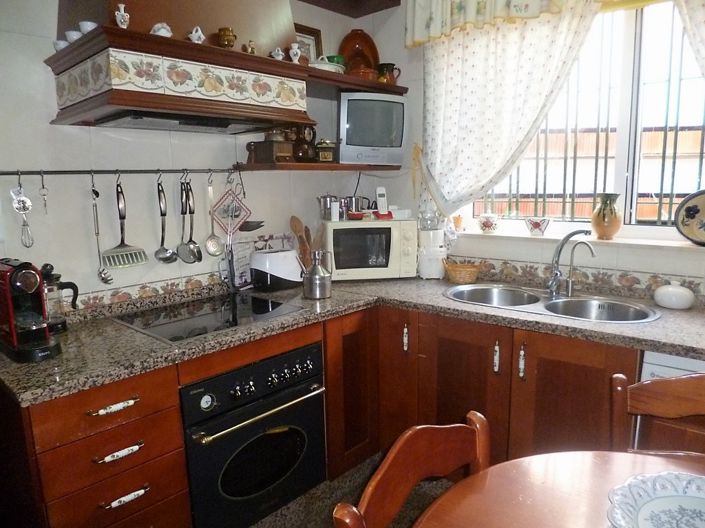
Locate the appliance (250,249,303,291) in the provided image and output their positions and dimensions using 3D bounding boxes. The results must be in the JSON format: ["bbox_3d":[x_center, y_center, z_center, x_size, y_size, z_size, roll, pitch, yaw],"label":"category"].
[{"bbox_3d":[-0.387,0.026,2.353,0.275,0.188,0.138,-11,13,-44],"label":"appliance"}]

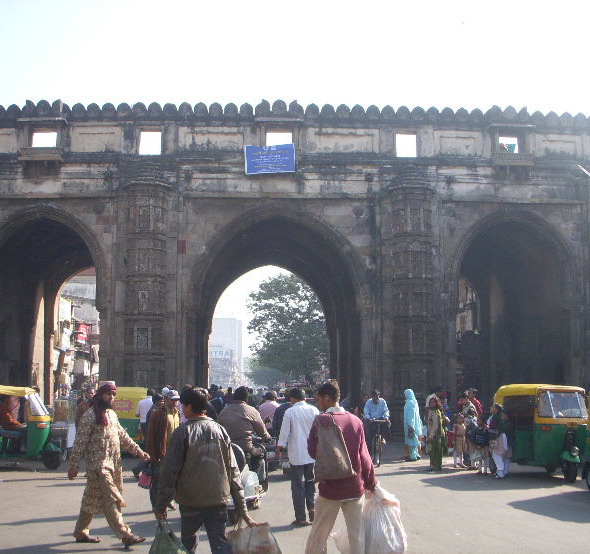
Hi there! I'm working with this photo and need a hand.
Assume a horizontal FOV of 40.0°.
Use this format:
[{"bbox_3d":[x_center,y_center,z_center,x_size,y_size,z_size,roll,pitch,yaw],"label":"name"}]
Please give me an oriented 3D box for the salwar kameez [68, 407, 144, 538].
[{"bbox_3d":[-2.014,2.080,8.611,0.620,1.370,0.500,-4,-9,27],"label":"salwar kameez"}]

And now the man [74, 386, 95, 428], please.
[{"bbox_3d":[-3.977,2.929,15.421,0.360,1.675,0.500,-6,-10,36],"label":"man"}]

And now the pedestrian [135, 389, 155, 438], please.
[{"bbox_3d":[-3.417,3.395,18.588,0.500,1.637,0.340,-2,-8,14],"label":"pedestrian"}]

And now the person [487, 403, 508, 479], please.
[{"bbox_3d":[3.828,3.061,15.228,0.370,1.370,0.380,1,-8,-7],"label":"person"}]

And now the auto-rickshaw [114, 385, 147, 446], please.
[{"bbox_3d":[-4.580,3.671,21.001,1.300,1.720,2.600,2,-8,-14],"label":"auto-rickshaw"}]

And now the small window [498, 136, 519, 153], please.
[{"bbox_3d":[7.462,-4.631,28.323,0.730,0.600,0.200,0,-8,-3],"label":"small window"}]

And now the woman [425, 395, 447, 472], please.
[{"bbox_3d":[2.848,3.142,16.372,0.450,1.520,0.360,7,-11,-40],"label":"woman"}]

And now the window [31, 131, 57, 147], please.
[{"bbox_3d":[-8.855,-4.844,28.709,0.960,0.619,0.300,0,-8,-2],"label":"window"}]

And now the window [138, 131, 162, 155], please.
[{"bbox_3d":[-5.034,-4.644,28.404,0.801,0.865,0.350,0,-8,0],"label":"window"}]

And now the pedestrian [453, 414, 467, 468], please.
[{"bbox_3d":[3.454,3.452,17.096,0.340,1.130,0.250,5,-9,-30],"label":"pedestrian"}]

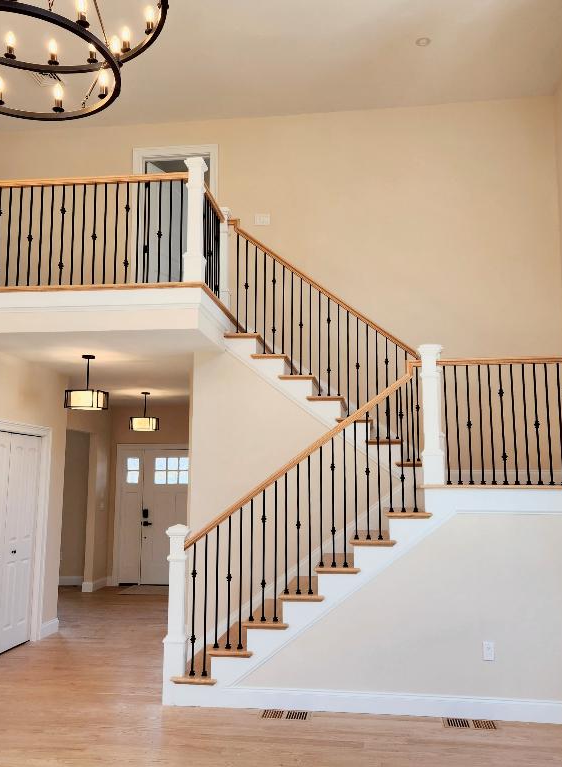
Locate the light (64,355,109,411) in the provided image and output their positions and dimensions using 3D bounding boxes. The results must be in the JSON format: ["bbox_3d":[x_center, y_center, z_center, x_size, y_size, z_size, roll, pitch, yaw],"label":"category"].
[{"bbox_3d":[-1.803,-0.014,6.348,0.430,0.490,0.430,-1,-8,7],"label":"light"}]

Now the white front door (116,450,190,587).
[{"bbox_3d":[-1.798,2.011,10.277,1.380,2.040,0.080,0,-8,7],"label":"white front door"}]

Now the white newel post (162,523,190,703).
[{"bbox_3d":[-0.757,1.682,5.019,0.178,1.275,0.178,0,-8,7],"label":"white newel post"}]

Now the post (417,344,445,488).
[{"bbox_3d":[1.115,0.224,5.036,0.172,1.035,0.172,-1,-8,7],"label":"post"}]

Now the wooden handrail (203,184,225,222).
[{"bbox_3d":[-0.607,-1.587,5.938,0.062,0.058,0.900,-1,-8,7],"label":"wooden handrail"}]

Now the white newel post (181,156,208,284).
[{"bbox_3d":[-0.669,-1.278,5.379,0.170,1.030,0.170,-1,-8,7],"label":"white newel post"}]

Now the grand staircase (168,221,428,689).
[{"bbox_3d":[0.265,0.494,5.948,1.980,3.900,1.930,0,-8,7],"label":"grand staircase"}]

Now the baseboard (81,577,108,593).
[{"bbox_3d":[-2.694,2.919,9.885,0.150,0.143,0.550,-1,-8,7],"label":"baseboard"}]

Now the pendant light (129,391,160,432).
[{"bbox_3d":[-1.817,0.383,9.118,0.415,0.520,0.415,0,-8,7],"label":"pendant light"}]

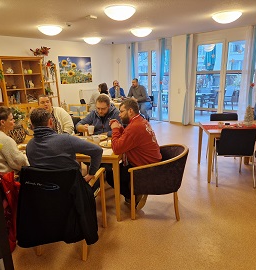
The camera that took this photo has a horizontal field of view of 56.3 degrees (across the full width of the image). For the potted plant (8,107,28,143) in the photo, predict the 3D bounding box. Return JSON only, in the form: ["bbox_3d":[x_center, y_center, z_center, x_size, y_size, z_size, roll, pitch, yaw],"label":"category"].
[{"bbox_3d":[-1.359,-0.116,2.976,0.240,0.440,0.240,-2,14,0],"label":"potted plant"}]

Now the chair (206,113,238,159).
[{"bbox_3d":[1.682,0.068,4.129,0.520,0.850,0.560,0,15,5],"label":"chair"}]

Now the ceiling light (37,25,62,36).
[{"bbox_3d":[-1.577,-2.106,4.889,0.480,0.160,0.480,-2,14,0],"label":"ceiling light"}]

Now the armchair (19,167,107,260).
[{"bbox_3d":[-0.541,0.634,2.224,0.610,0.820,0.580,1,15,10],"label":"armchair"}]

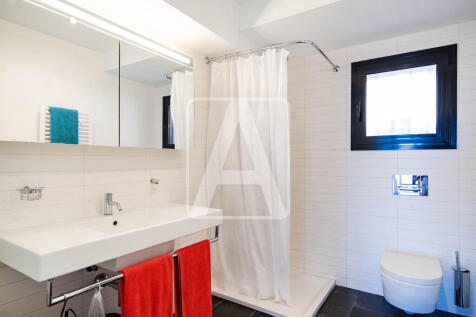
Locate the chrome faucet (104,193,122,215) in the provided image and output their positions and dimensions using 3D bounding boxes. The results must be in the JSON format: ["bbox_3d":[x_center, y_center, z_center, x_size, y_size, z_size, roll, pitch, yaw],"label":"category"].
[{"bbox_3d":[-0.686,0.259,1.538,0.147,0.122,0.045,0,-1,33],"label":"chrome faucet"}]

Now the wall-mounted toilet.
[{"bbox_3d":[1.266,0.932,2.030,0.370,0.335,0.555,0,-1,33],"label":"wall-mounted toilet"}]

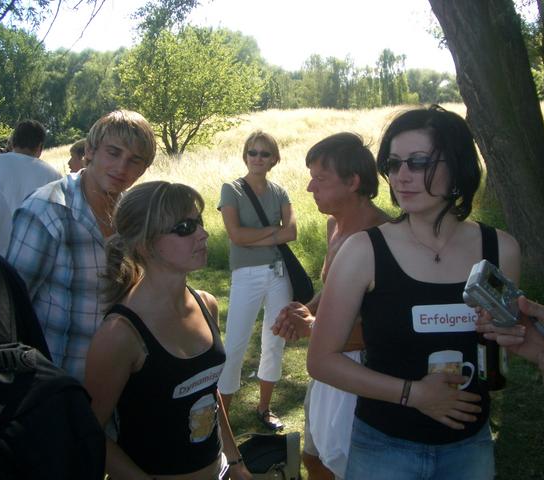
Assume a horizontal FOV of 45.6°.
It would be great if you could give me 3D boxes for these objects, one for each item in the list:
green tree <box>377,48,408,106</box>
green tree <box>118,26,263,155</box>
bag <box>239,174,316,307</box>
[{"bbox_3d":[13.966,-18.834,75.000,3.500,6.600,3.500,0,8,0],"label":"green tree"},{"bbox_3d":[-2.771,-5.083,22.000,4.700,4.250,4.500,0,8,0],"label":"green tree"},{"bbox_3d":[0.025,0.008,3.580,0.400,0.680,0.280,-2,8,-14],"label":"bag"}]

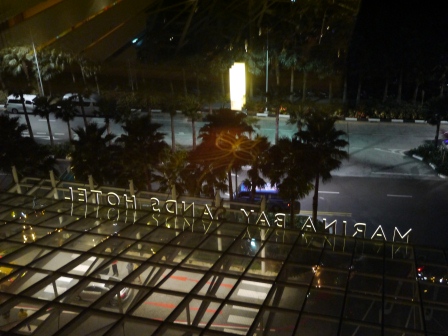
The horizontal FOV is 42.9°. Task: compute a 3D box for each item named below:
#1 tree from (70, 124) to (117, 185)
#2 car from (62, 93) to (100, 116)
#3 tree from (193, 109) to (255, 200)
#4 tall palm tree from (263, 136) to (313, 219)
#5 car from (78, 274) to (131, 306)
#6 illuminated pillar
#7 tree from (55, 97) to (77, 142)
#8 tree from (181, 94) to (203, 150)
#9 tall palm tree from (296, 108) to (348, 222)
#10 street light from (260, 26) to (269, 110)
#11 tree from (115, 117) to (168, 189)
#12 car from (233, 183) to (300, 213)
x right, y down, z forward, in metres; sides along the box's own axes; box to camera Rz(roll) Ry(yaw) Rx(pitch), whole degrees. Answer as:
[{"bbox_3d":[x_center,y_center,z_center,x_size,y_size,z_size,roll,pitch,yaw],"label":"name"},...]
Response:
[{"bbox_3d":[-10.710,0.070,48.010,4.200,8.390,4.200,3,29,8],"label":"tree"},{"bbox_3d":[-16.760,-7.450,68.240,5.100,2.200,1.850,3,29,8],"label":"car"},{"bbox_3d":[0.620,-0.090,45.950,4.800,10.030,4.800,3,29,8],"label":"tree"},{"bbox_3d":[5.201,1.207,42.267,3.695,7.430,3.695,3,27,9],"label":"tall palm tree"},{"bbox_3d":[-9.000,8.570,41.400,4.600,1.470,1.800,5,30,12],"label":"car"},{"bbox_3d":[1.556,-9.260,64.741,1.350,5.000,1.900,4,29,10],"label":"illuminated pillar"},{"bbox_3d":[-16.320,-4.700,59.640,2.400,5.740,2.400,3,29,8],"label":"tree"},{"bbox_3d":[-2.903,-4.310,55.337,1.916,5.769,1.916,3,27,9],"label":"tree"},{"bbox_3d":[7.043,0.204,42.160,3.879,9.227,3.879,3,27,9],"label":"tall palm tree"},{"bbox_3d":[4.910,-10.930,64.940,0.400,10.250,0.800,3,29,8],"label":"street light"},{"bbox_3d":[-6.420,-0.090,47.160,4.300,9.260,4.300,3,29,8],"label":"tree"},{"bbox_3d":[3.860,2.460,49.460,5.400,1.980,1.900,3,29,8],"label":"car"}]

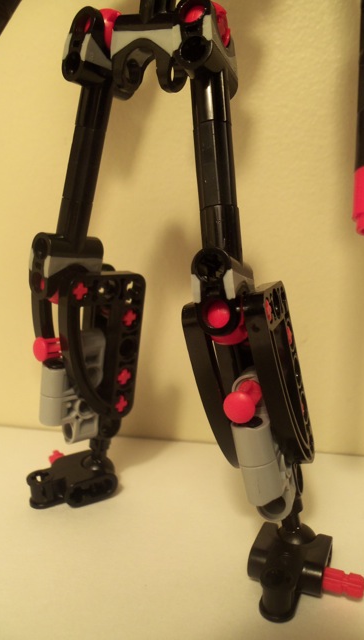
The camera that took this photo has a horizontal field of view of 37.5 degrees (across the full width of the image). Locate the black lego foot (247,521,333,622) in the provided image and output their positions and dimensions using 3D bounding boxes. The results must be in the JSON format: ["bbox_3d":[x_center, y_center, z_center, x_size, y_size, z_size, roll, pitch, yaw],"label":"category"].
[{"bbox_3d":[0.024,0.056,0.122,0.016,0.008,0.026,5,17,24],"label":"black lego foot"}]

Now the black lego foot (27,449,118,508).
[{"bbox_3d":[-0.032,0.048,0.159,0.026,0.008,0.016,-10,17,-27],"label":"black lego foot"}]

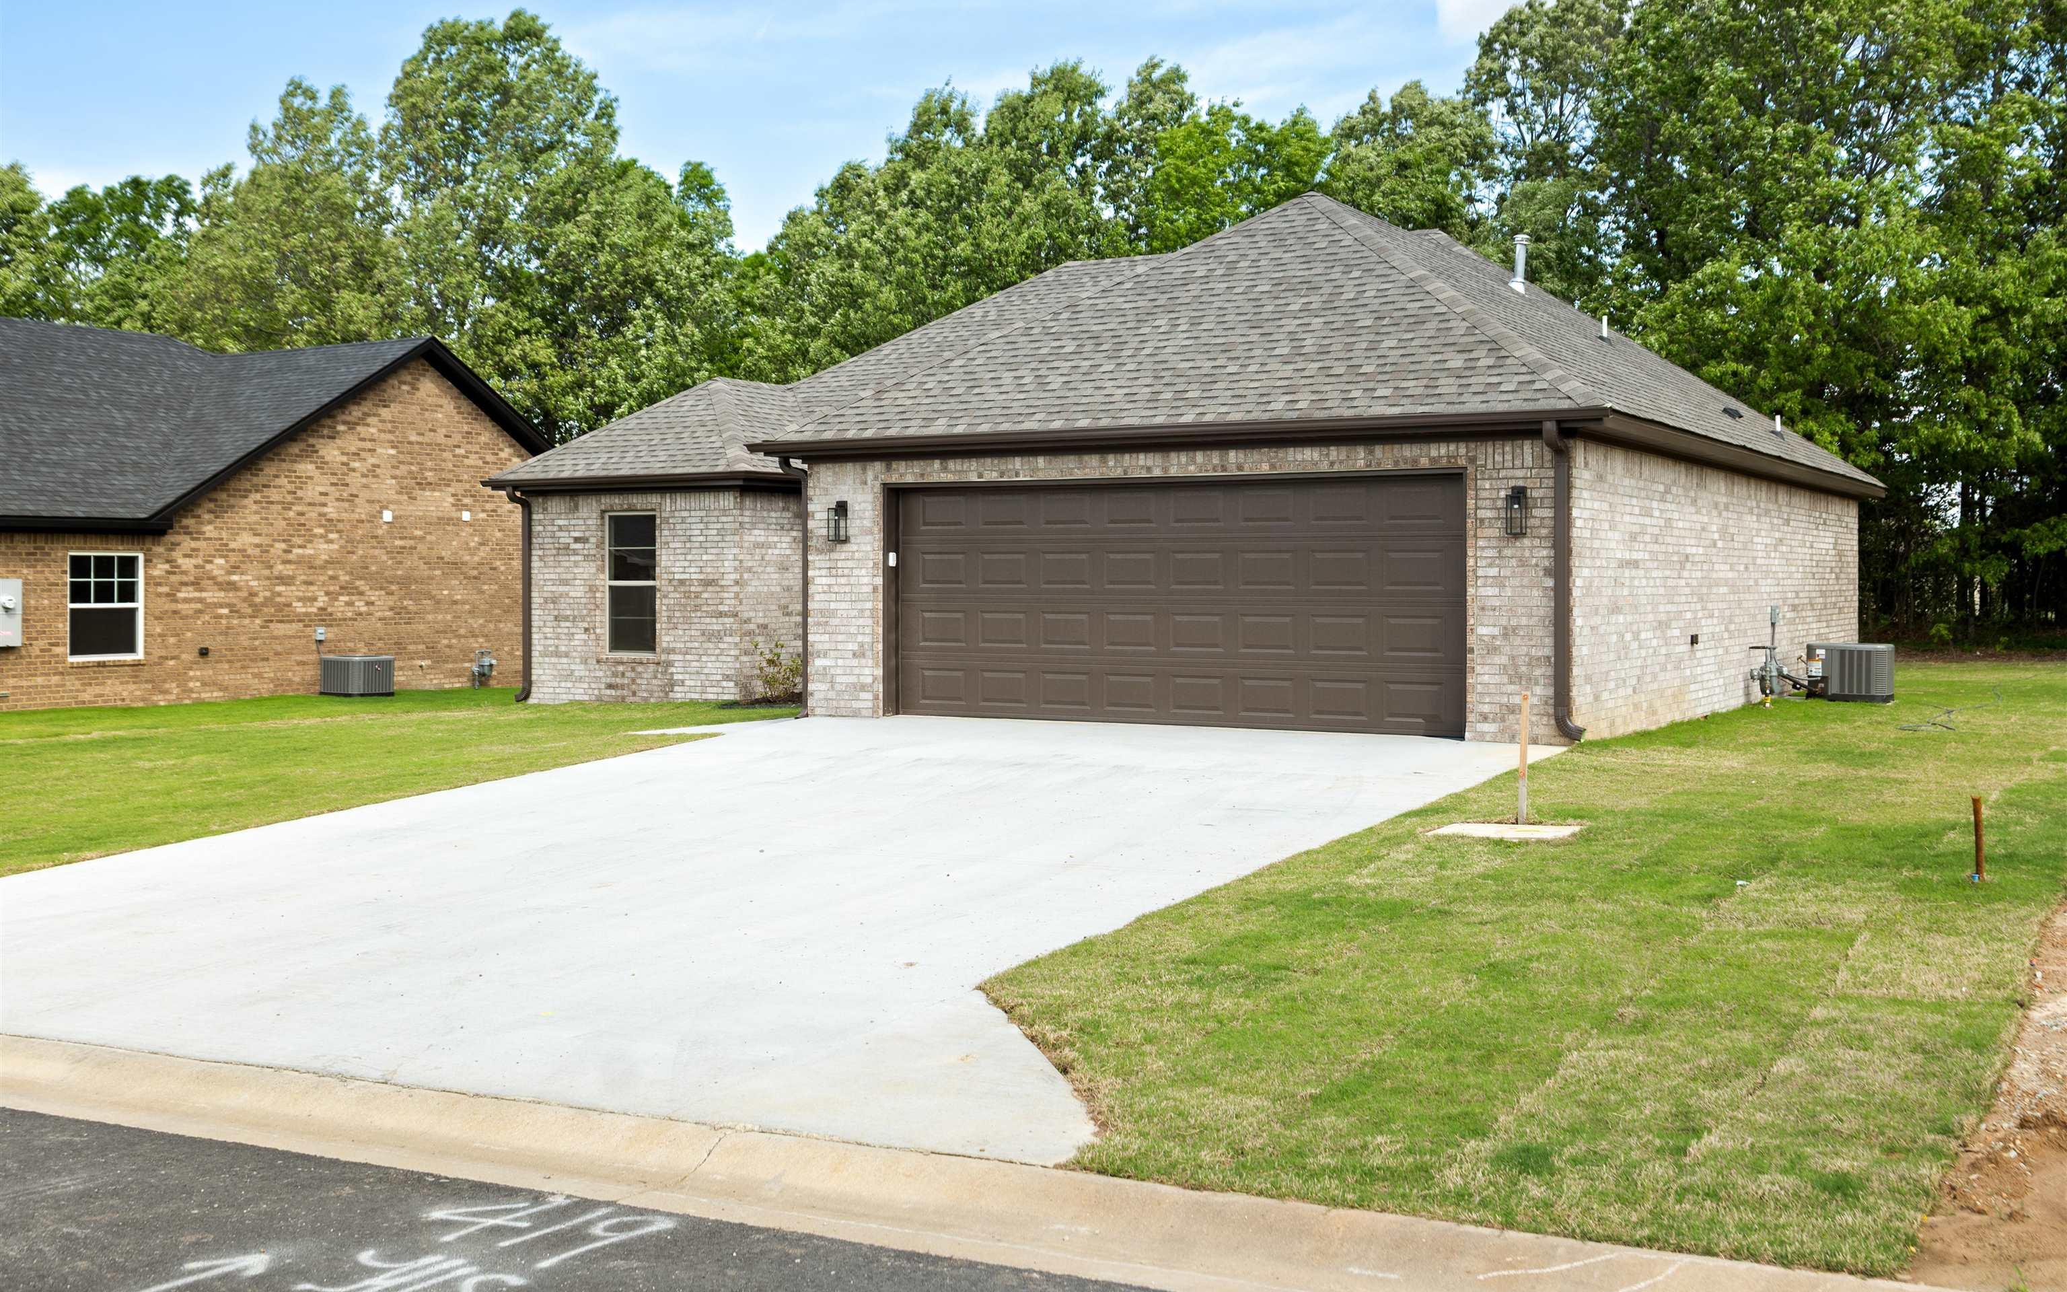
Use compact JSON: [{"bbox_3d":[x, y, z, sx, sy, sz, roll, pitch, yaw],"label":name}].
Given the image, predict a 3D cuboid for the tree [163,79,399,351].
[{"bbox_3d":[-22.085,-8.361,59.270,6.970,16.580,6.760,-1,2,-20],"label":"tree"}]

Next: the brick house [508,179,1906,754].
[{"bbox_3d":[1.472,-2.369,24.994,15.150,5.950,15.200,1,2,30],"label":"brick house"}]

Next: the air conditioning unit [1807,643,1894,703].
[{"bbox_3d":[8.735,0.284,21.447,0.765,0.600,0.765,1,2,30],"label":"air conditioning unit"}]

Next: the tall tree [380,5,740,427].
[{"bbox_3d":[-13.550,-9.049,57.295,10.030,18.110,9.730,0,2,-13],"label":"tall tree"}]

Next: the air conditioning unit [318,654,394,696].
[{"bbox_3d":[-9.980,0.428,29.702,0.775,0.580,0.775,1,2,30],"label":"air conditioning unit"}]

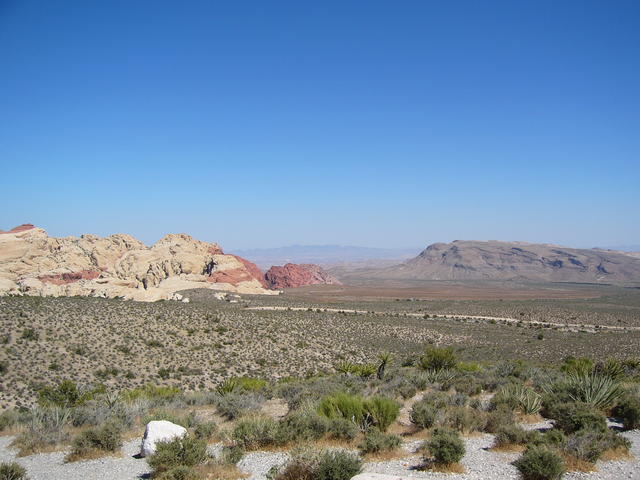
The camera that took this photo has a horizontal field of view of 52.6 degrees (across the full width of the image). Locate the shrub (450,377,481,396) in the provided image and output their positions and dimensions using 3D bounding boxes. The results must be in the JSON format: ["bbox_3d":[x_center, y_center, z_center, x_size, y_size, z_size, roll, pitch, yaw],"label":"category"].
[{"bbox_3d":[3.787,3.769,16.727,0.811,0.481,0.693,0,-1,0],"label":"shrub"}]

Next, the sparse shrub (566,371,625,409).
[{"bbox_3d":[6.389,3.446,15.060,1.368,0.817,1.155,0,-1,0],"label":"sparse shrub"}]

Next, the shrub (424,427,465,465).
[{"bbox_3d":[1.892,3.101,9.834,0.596,0.532,0.507,0,-1,0],"label":"shrub"}]

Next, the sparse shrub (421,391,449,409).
[{"bbox_3d":[2.164,3.007,12.124,0.551,0.352,0.496,0,-1,10],"label":"sparse shrub"}]

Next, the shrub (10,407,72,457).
[{"bbox_3d":[-4.506,3.053,10.432,0.948,0.738,0.800,0,-1,0],"label":"shrub"}]

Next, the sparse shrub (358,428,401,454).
[{"bbox_3d":[0.964,3.240,10.482,0.667,0.374,0.567,0,-1,0],"label":"sparse shrub"}]

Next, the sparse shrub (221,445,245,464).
[{"bbox_3d":[-1.015,2.487,7.504,0.273,0.218,0.245,0,-1,-8],"label":"sparse shrub"}]

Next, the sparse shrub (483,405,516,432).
[{"bbox_3d":[3.395,3.339,12.171,0.590,0.491,0.504,0,-1,0],"label":"sparse shrub"}]

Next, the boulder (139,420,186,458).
[{"bbox_3d":[-2.507,3.154,10.366,0.722,0.525,0.613,0,-1,0],"label":"boulder"}]

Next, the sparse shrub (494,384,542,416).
[{"bbox_3d":[3.591,2.885,11.705,0.851,0.510,0.766,0,-1,17],"label":"sparse shrub"}]

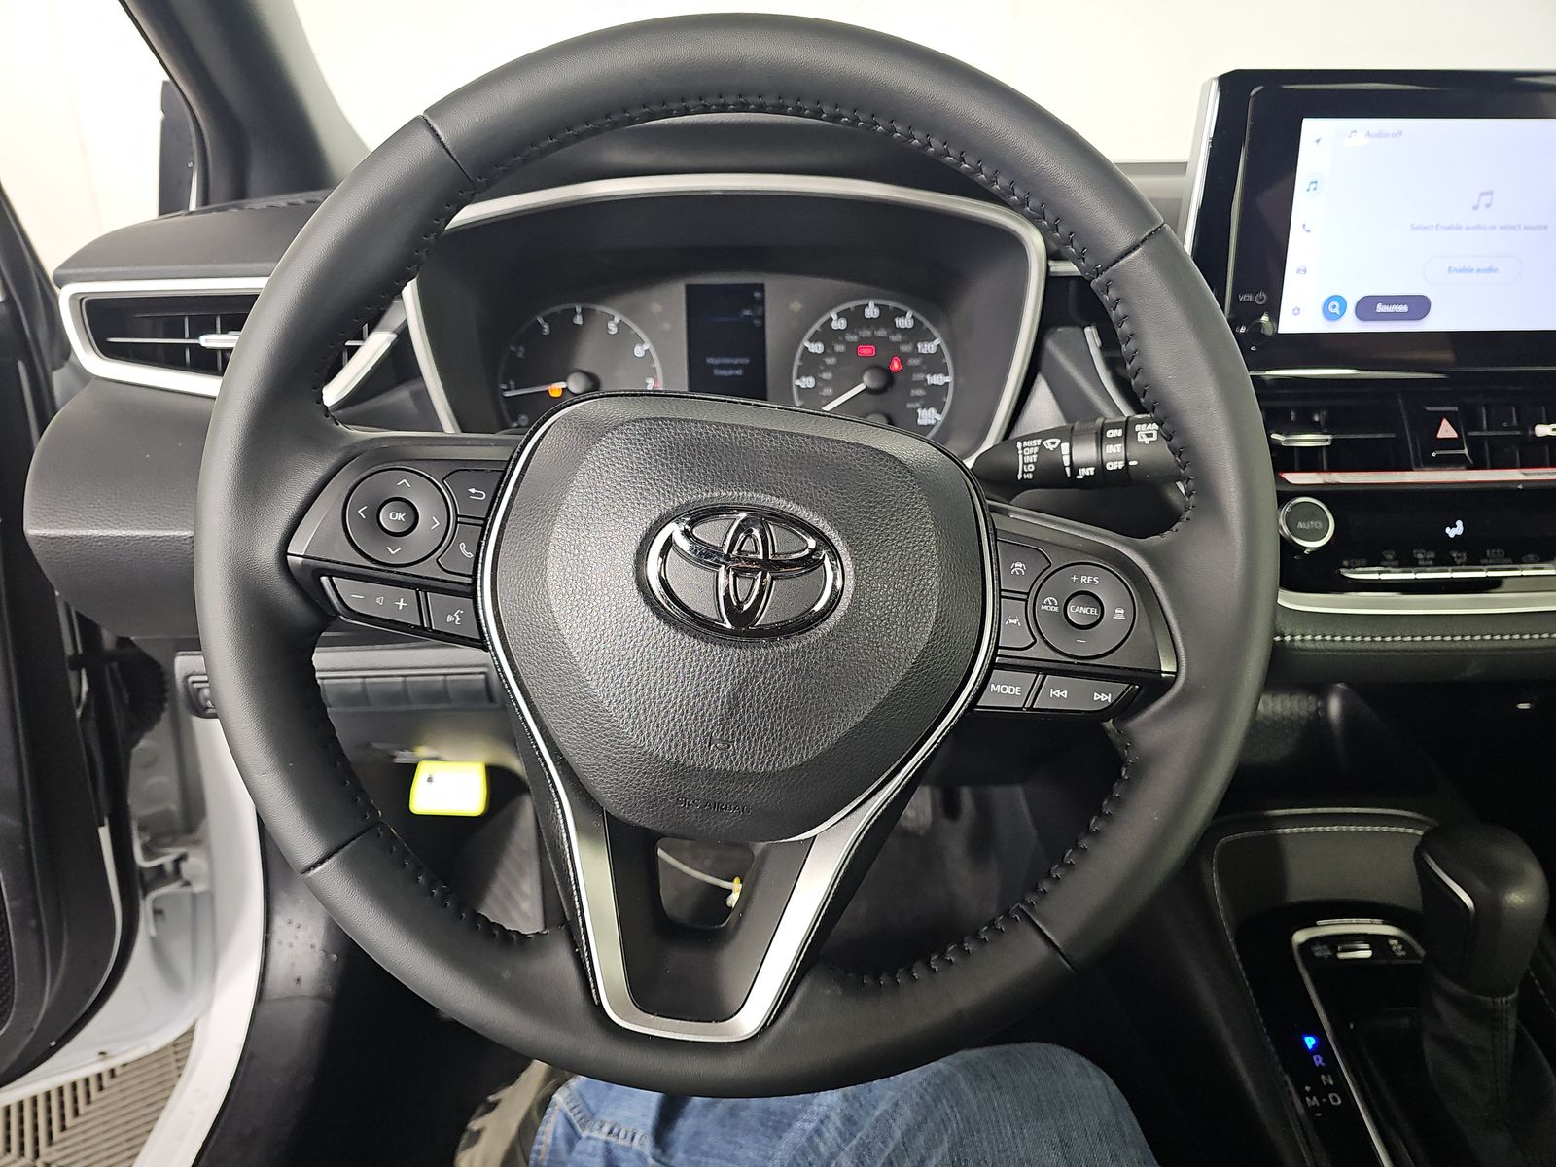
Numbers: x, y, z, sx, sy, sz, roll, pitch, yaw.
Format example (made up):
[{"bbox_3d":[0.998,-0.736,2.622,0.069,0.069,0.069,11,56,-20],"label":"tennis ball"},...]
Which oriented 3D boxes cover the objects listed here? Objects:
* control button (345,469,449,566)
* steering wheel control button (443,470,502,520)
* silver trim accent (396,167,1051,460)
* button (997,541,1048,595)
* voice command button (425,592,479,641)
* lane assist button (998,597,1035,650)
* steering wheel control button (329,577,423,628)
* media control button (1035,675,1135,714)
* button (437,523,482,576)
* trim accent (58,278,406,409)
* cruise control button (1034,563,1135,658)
[{"bbox_3d":[-0.132,-0.023,0.358,0.035,0.034,0.009,8,0,0],"label":"control button"},{"bbox_3d":[-0.106,-0.032,0.360,0.020,0.018,0.007,7,1,-3],"label":"steering wheel control button"},{"bbox_3d":[-0.027,-0.136,0.557,0.338,0.157,0.040,0,14,-2],"label":"silver trim accent"},{"bbox_3d":[0.085,-0.006,0.357,0.018,0.018,0.007,8,0,0],"label":"button"},{"bbox_3d":[-0.114,0.011,0.364,0.021,0.015,0.007,7,1,-3],"label":"voice command button"},{"bbox_3d":[0.085,0.015,0.370,0.016,0.018,0.007,7,1,-3],"label":"lane assist button"},{"bbox_3d":[-0.140,0.007,0.361,0.032,0.013,0.008,9,0,0],"label":"steering wheel control button"},{"bbox_3d":[0.109,0.041,0.375,0.034,0.014,0.007,7,1,-3],"label":"media control button"},{"bbox_3d":[-0.110,-0.011,0.357,0.015,0.018,0.007,8,0,0],"label":"button"},{"bbox_3d":[-0.278,-0.122,0.532,0.170,0.064,0.040,-1,22,-2],"label":"trim accent"},{"bbox_3d":[0.108,0.009,0.368,0.036,0.034,0.008,7,1,-3],"label":"cruise control button"}]

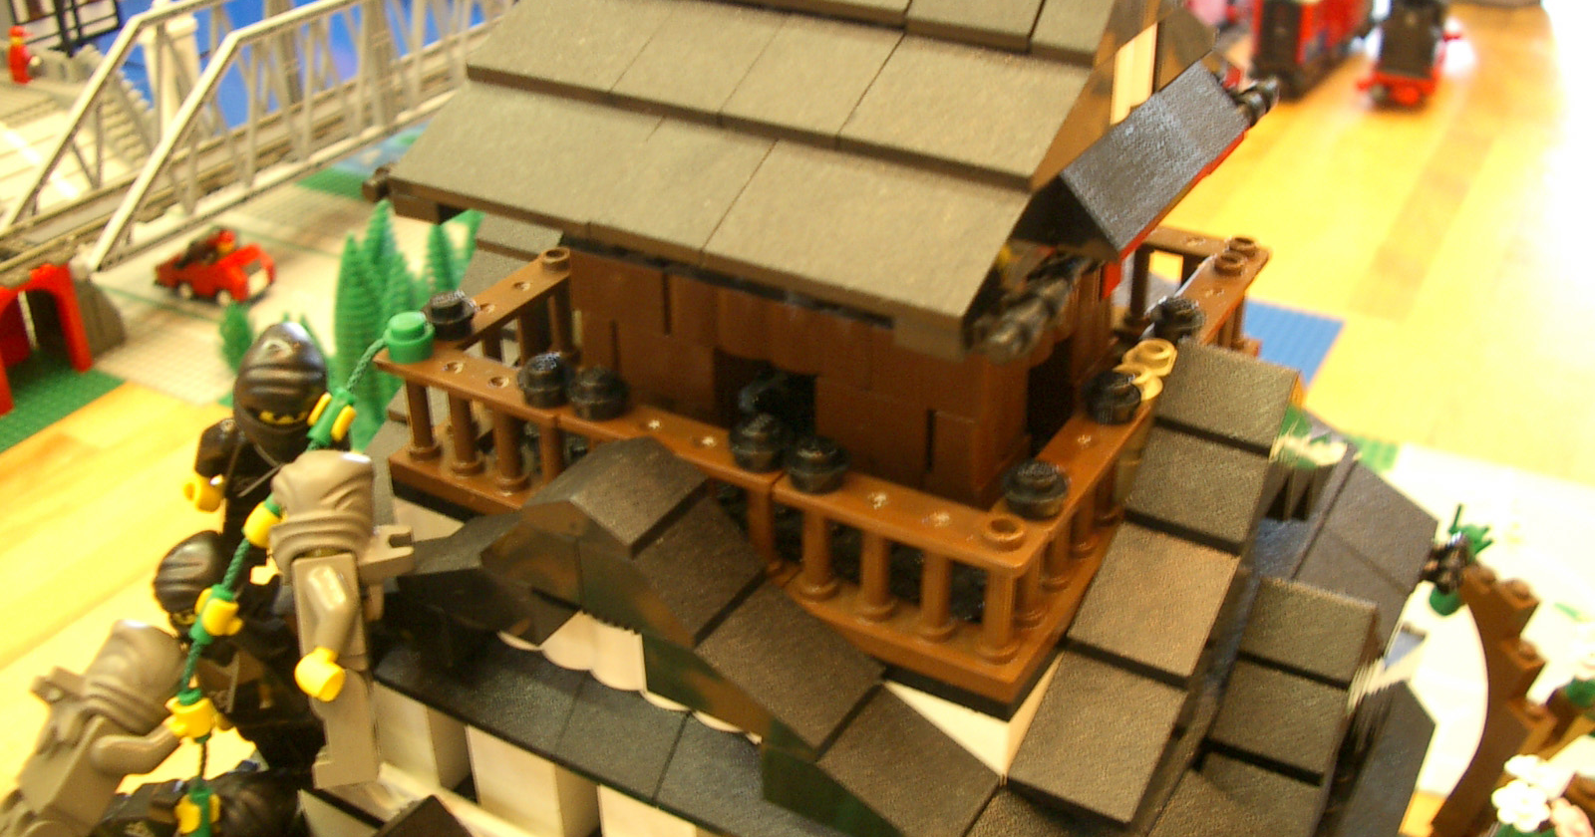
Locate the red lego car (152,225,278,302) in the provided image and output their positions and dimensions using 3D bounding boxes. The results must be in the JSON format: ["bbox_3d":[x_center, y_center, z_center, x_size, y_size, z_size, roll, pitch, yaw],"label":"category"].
[{"bbox_3d":[-0.374,-0.102,1.028,0.072,0.042,0.032,12,33,20],"label":"red lego car"}]

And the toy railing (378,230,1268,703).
[{"bbox_3d":[0.008,-0.010,0.237,0.096,0.023,0.096,16,35,26],"label":"toy railing"}]

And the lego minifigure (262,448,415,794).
[{"bbox_3d":[-0.060,0.025,0.212,0.021,0.042,0.024,-7,1,0],"label":"lego minifigure"}]

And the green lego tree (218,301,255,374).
[{"bbox_3d":[-0.321,-0.048,0.935,0.022,0.044,0.022,16,35,26],"label":"green lego tree"}]

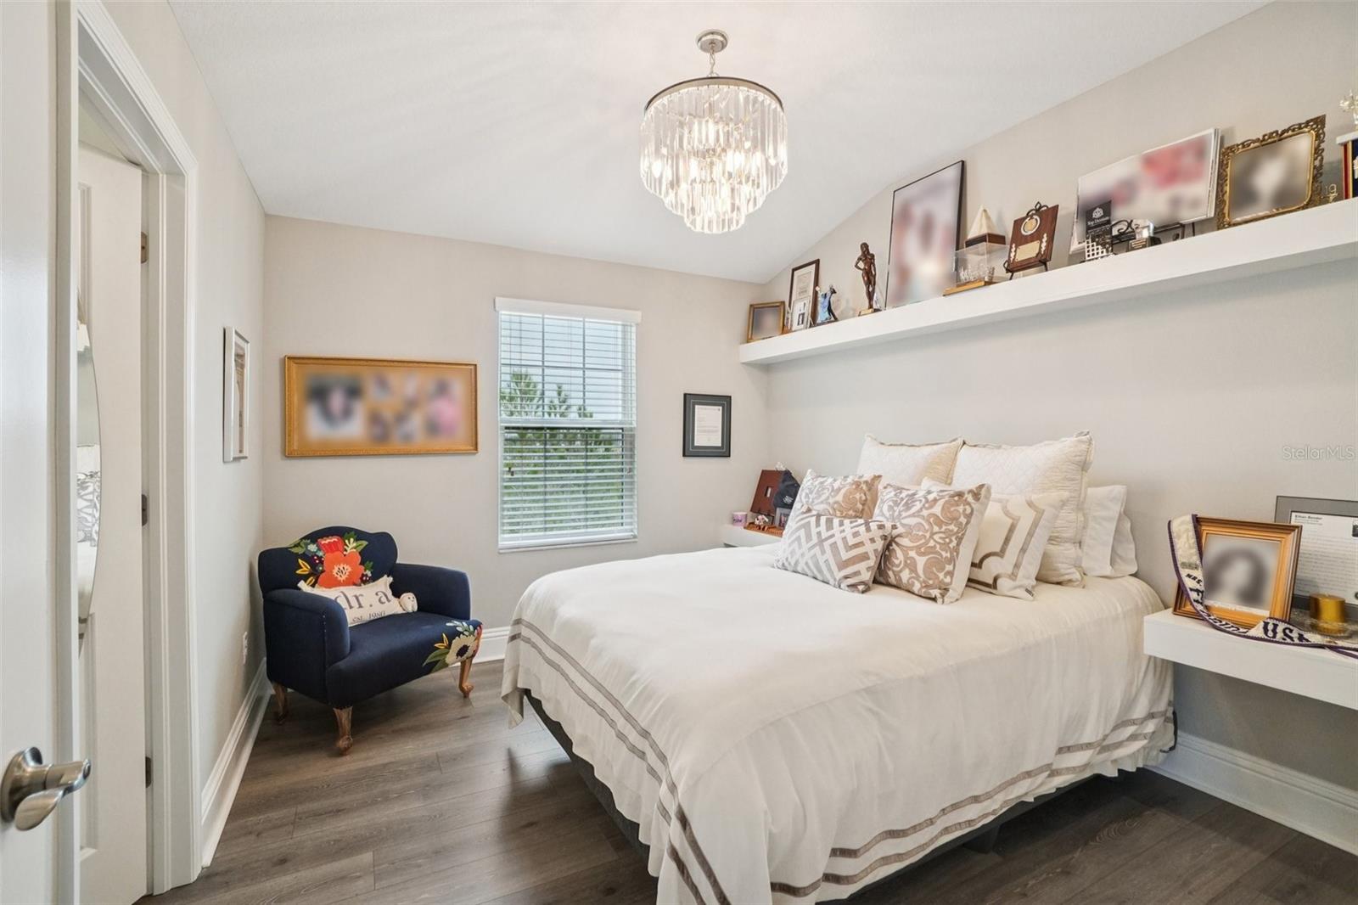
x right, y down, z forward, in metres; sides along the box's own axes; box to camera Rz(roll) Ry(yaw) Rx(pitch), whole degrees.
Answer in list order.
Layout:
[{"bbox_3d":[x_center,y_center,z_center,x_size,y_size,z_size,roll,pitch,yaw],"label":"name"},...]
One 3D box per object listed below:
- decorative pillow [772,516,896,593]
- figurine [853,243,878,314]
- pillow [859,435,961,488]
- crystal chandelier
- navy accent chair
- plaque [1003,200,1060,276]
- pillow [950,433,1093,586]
[{"bbox_3d":[0.660,0.414,2.452,0.140,0.310,0.470,43,-21,-27],"label":"decorative pillow"},{"bbox_3d":[1.153,-1.061,3.484,0.110,0.465,0.150,0,1,-41],"label":"figurine"},{"bbox_3d":[1.268,0.231,3.206,0.170,0.610,0.610,13,-5,-29],"label":"pillow"},{"bbox_3d":[0.130,-1.287,2.269,0.580,0.720,0.580,1,1,0],"label":"crystal chandelier"},{"bbox_3d":[-1.466,0.822,2.745,0.680,0.870,0.750,1,1,30],"label":"navy accent chair"},{"bbox_3d":[1.638,-0.975,2.612,0.085,0.330,0.200,9,-3,-29],"label":"plaque"},{"bbox_3d":[1.556,0.243,2.669,0.190,0.610,0.610,13,-5,-29],"label":"pillow"}]

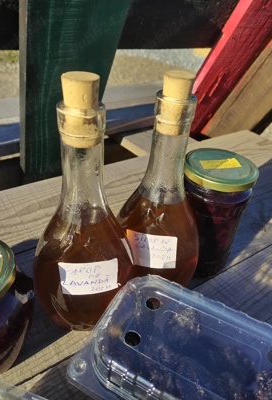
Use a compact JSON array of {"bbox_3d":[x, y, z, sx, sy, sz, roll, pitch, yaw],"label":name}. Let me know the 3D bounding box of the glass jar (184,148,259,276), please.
[{"bbox_3d":[0.093,0.018,0.388,0.085,0.146,0.085,5,35,0],"label":"glass jar"}]

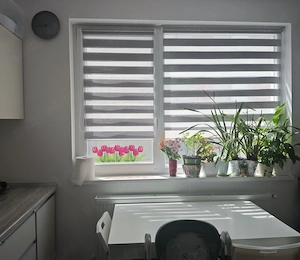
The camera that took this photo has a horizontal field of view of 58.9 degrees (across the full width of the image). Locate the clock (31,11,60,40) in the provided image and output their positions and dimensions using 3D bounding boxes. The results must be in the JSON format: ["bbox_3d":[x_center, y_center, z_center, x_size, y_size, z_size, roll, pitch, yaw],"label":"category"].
[{"bbox_3d":[-0.936,-0.943,2.401,0.255,0.255,0.040,-1,2,-4],"label":"clock"}]

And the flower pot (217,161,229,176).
[{"bbox_3d":[0.725,0.383,2.649,0.120,0.141,0.120,-1,2,0],"label":"flower pot"}]

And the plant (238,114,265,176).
[{"bbox_3d":[1.011,0.146,2.660,0.250,0.596,0.225,-1,2,-4],"label":"plant"}]

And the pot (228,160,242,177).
[{"bbox_3d":[0.860,0.385,2.659,0.124,0.141,0.124,-1,2,0],"label":"pot"}]

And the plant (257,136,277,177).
[{"bbox_3d":[1.164,0.262,2.677,0.189,0.382,0.179,-1,2,-4],"label":"plant"}]

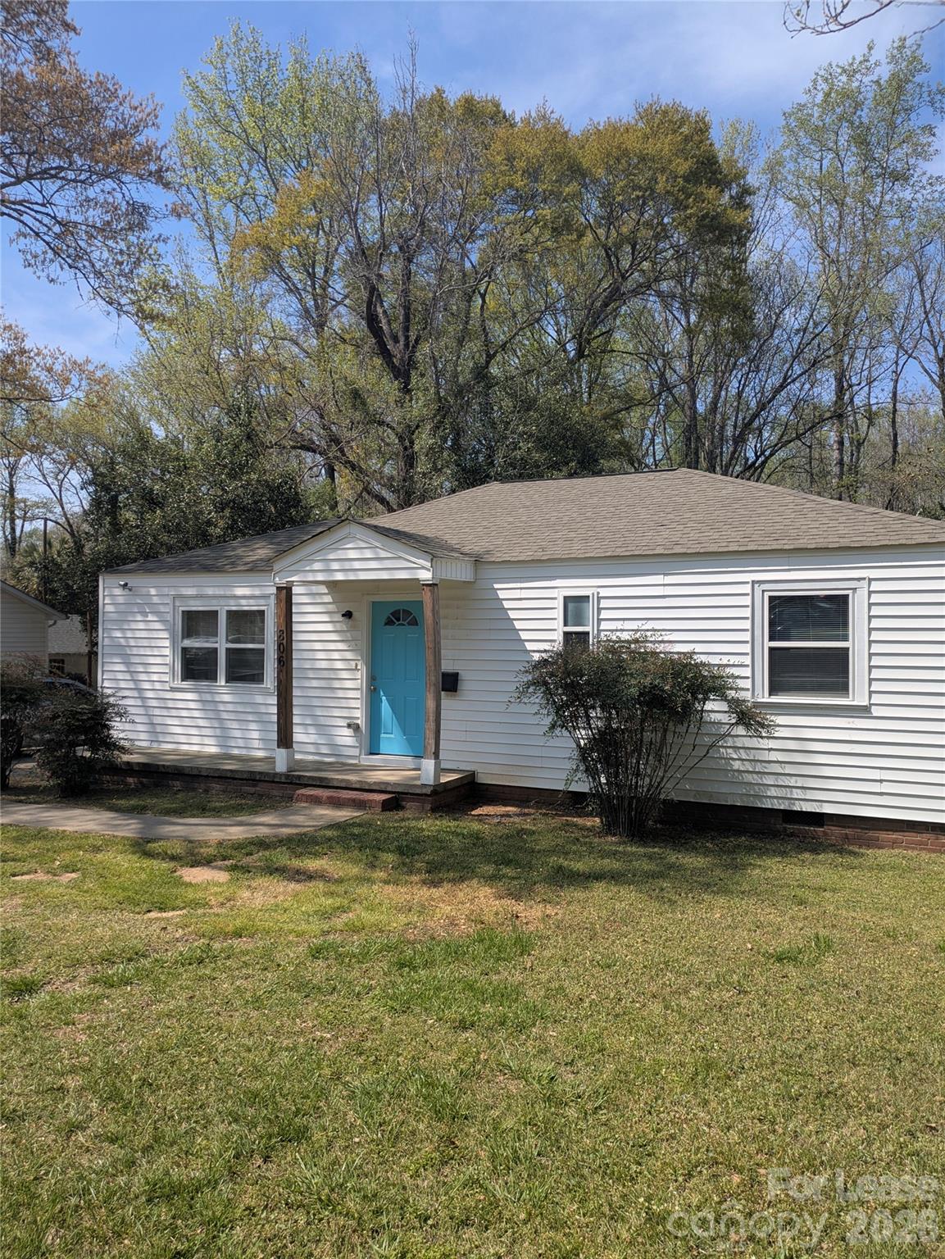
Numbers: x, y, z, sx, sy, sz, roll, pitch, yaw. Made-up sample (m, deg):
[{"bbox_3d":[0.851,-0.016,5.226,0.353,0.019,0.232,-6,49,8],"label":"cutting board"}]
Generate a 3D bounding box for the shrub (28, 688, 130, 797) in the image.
[{"bbox_3d":[-4.995,1.436,11.550,1.200,1.360,1.150,1,-1,-24],"label":"shrub"}]

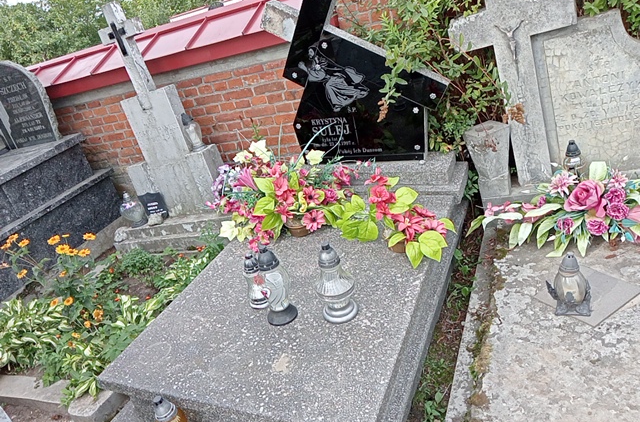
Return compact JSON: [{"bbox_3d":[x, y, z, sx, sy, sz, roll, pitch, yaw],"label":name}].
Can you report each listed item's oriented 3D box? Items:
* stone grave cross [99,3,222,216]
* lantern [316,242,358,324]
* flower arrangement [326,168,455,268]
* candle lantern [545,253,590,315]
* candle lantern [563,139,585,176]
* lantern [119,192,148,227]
[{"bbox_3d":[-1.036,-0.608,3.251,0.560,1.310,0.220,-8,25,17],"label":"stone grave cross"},{"bbox_3d":[0.045,0.220,1.648,0.125,0.268,0.125,0,30,26],"label":"lantern"},{"bbox_3d":[0.266,-0.017,1.964,0.470,0.290,0.340,0,30,26],"label":"flower arrangement"},{"bbox_3d":[0.739,0.210,1.528,0.128,0.207,0.100,-3,29,21],"label":"candle lantern"},{"bbox_3d":[1.021,-0.196,2.073,0.078,0.180,0.078,0,30,26],"label":"candle lantern"},{"bbox_3d":[-1.204,-0.024,3.354,0.155,0.245,0.140,0,30,26],"label":"lantern"}]

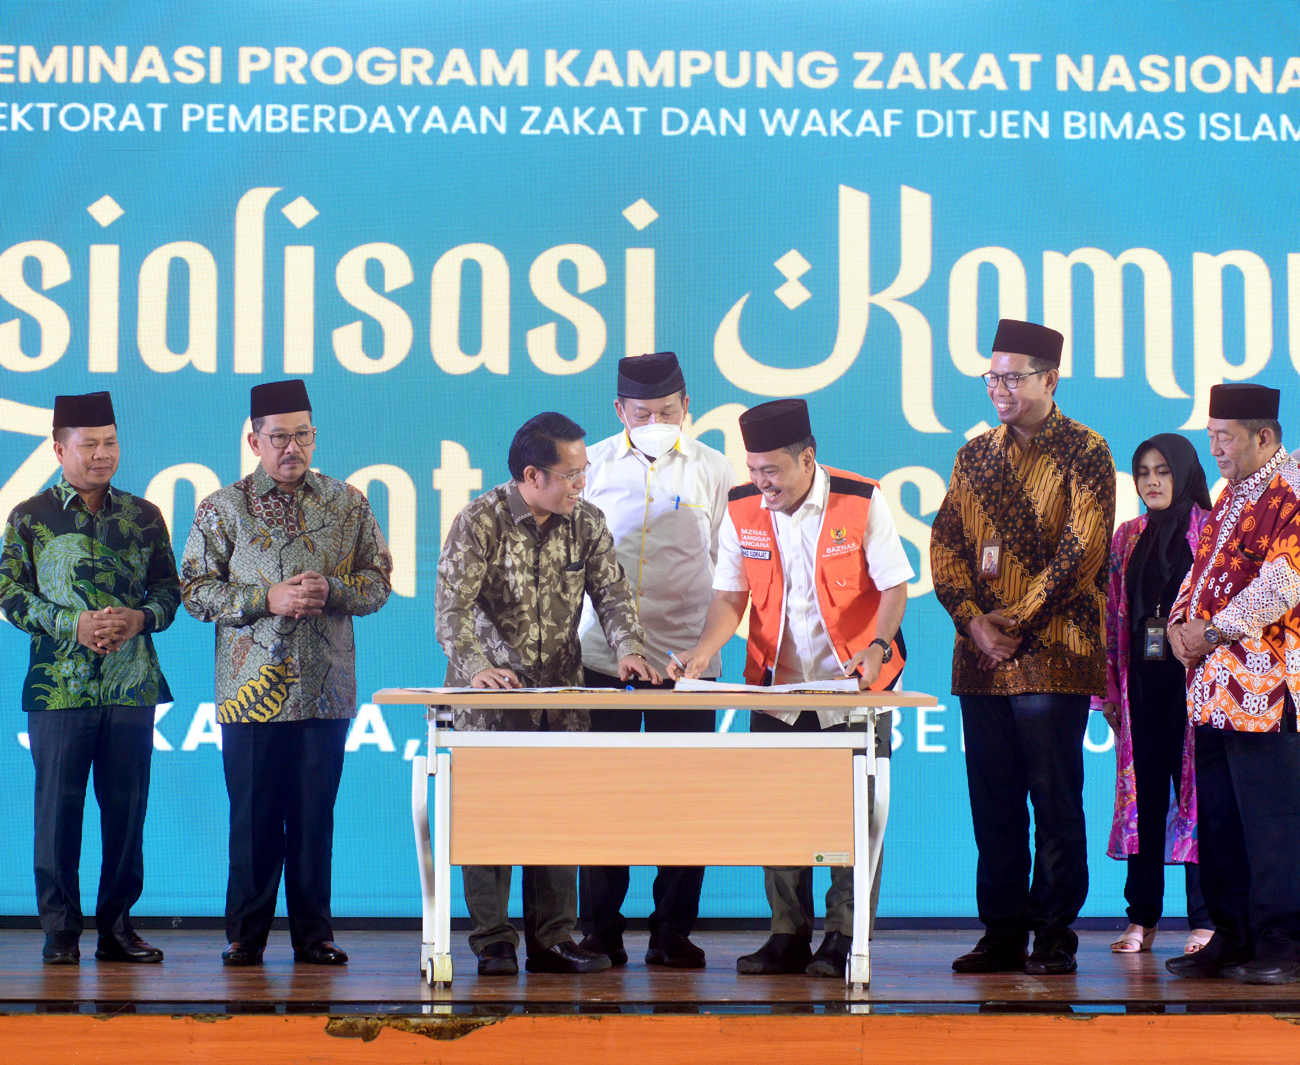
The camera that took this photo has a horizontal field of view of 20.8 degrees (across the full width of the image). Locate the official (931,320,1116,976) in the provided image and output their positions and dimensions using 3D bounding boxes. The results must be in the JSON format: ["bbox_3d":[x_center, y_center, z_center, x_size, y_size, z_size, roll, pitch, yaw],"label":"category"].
[{"bbox_3d":[1.063,0.325,10.096,0.510,1.858,0.380,-1,-1,33],"label":"official"}]

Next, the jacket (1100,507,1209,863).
[{"bbox_3d":[1.521,0.456,10.644,0.380,1.073,0.290,0,-1,20],"label":"jacket"}]

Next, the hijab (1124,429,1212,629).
[{"bbox_3d":[1.555,0.004,10.621,0.260,0.601,0.280,0,-1,18],"label":"hijab"}]

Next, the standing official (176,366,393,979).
[{"bbox_3d":[-1.065,0.407,10.355,0.600,1.703,0.380,0,-1,-12],"label":"standing official"}]

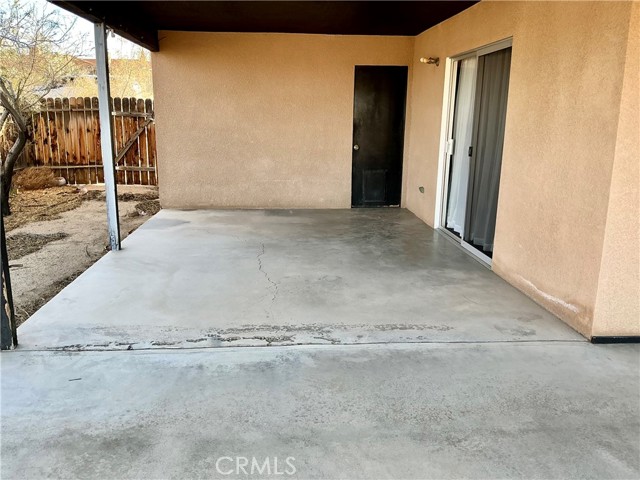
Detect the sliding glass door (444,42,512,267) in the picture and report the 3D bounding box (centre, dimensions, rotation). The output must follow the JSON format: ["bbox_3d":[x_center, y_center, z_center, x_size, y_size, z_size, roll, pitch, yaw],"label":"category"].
[{"bbox_3d":[1.597,-0.926,5.639,0.100,2.030,1.797,-1,13,-5],"label":"sliding glass door"}]

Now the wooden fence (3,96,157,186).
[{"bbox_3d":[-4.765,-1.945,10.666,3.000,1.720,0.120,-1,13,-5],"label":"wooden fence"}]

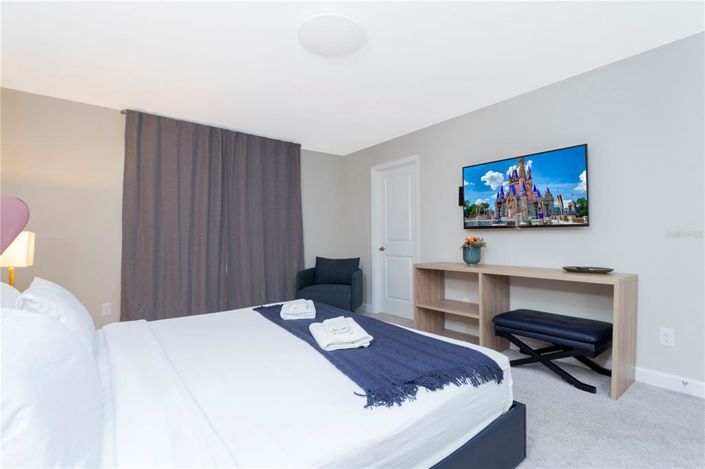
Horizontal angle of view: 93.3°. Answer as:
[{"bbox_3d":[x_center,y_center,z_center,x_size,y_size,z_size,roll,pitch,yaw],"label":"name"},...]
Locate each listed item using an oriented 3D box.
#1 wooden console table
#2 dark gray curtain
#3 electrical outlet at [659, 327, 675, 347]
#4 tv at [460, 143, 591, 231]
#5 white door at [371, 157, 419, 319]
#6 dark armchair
[{"bbox_3d":[1.383,0.711,3.024,0.450,0.770,1.780,1,-2,-38],"label":"wooden console table"},{"bbox_3d":[-1.578,-0.103,4.200,2.180,2.400,0.110,1,-2,-38],"label":"dark gray curtain"},{"bbox_3d":[2.211,0.726,2.339,0.012,0.120,0.077,1,-2,-38],"label":"electrical outlet"},{"bbox_3d":[1.558,-0.386,3.127,0.060,0.655,1.135,1,-2,-38],"label":"tv"},{"bbox_3d":[0.601,0.076,4.500,0.100,2.090,0.880,1,-2,-38],"label":"white door"},{"bbox_3d":[-0.297,0.733,4.700,0.770,0.790,0.710,0,-1,14],"label":"dark armchair"}]

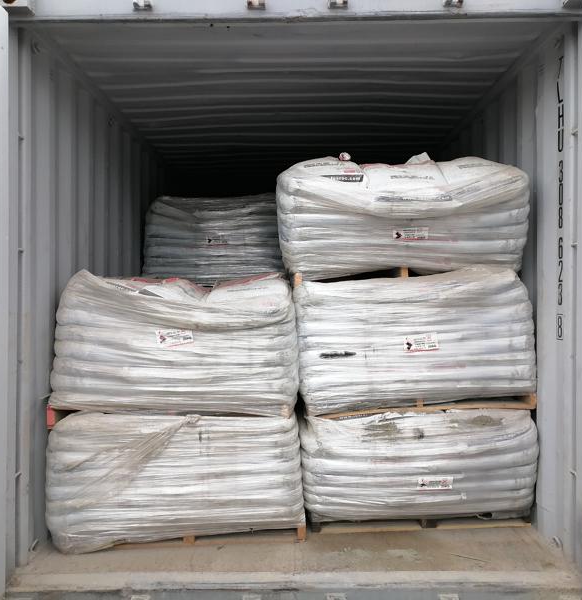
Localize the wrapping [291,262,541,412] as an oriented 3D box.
[{"bbox_3d":[0.590,0.178,3.450,1.150,0.630,1.200,-2,0,-2],"label":"wrapping"}]

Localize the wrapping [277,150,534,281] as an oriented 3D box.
[{"bbox_3d":[0.540,-0.420,3.460,1.200,0.650,1.200,-1,0,0],"label":"wrapping"}]

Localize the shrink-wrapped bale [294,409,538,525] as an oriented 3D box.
[{"bbox_3d":[0.605,0.790,3.440,1.150,0.540,1.200,0,0,-2],"label":"shrink-wrapped bale"}]

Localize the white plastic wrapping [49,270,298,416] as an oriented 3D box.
[{"bbox_3d":[-0.545,0.187,3.310,1.140,0.650,1.200,0,0,-1],"label":"white plastic wrapping"}]

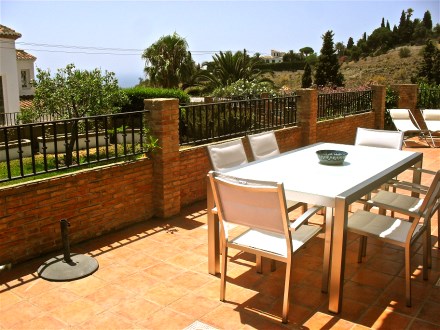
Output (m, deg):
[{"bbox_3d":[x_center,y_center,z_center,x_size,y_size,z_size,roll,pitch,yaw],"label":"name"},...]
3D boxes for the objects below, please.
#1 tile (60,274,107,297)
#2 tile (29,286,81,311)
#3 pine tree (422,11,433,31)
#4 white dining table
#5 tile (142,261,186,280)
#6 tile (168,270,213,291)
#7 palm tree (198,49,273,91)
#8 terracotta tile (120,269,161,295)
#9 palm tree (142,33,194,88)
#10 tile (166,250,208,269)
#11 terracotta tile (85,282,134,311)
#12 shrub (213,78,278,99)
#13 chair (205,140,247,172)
[{"bbox_3d":[-0.953,0.854,3.106,0.258,0.018,0.258,8,14,35],"label":"tile"},{"bbox_3d":[-1.091,0.896,2.955,0.245,0.015,0.245,10,16,38],"label":"tile"},{"bbox_3d":[48.983,-33.660,105.594,2.400,5.500,2.400,0,12,0],"label":"pine tree"},{"bbox_3d":[0.907,0.344,3.747,1.005,0.740,1.989,8,14,35],"label":"white dining table"},{"bbox_3d":[-0.419,0.800,3.373,0.245,0.015,0.245,10,16,38],"label":"tile"},{"bbox_3d":[-0.218,0.834,3.219,0.245,0.015,0.245,10,16,38],"label":"tile"},{"bbox_3d":[0.901,-4.945,26.372,4.300,3.800,4.300,0,11,0],"label":"palm tree"},{"bbox_3d":[-0.579,0.844,3.159,0.258,0.018,0.258,8,14,35],"label":"terracotta tile"},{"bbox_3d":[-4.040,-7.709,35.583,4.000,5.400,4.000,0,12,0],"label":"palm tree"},{"bbox_3d":[-0.259,0.756,3.570,0.245,0.015,0.245,10,16,38],"label":"tile"},{"bbox_3d":[-0.738,0.884,2.954,0.258,0.018,0.258,8,14,35],"label":"terracotta tile"},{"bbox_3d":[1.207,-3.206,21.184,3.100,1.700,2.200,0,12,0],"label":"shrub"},{"bbox_3d":[0.306,0.281,3.699,0.660,0.880,0.560,8,14,35],"label":"chair"}]

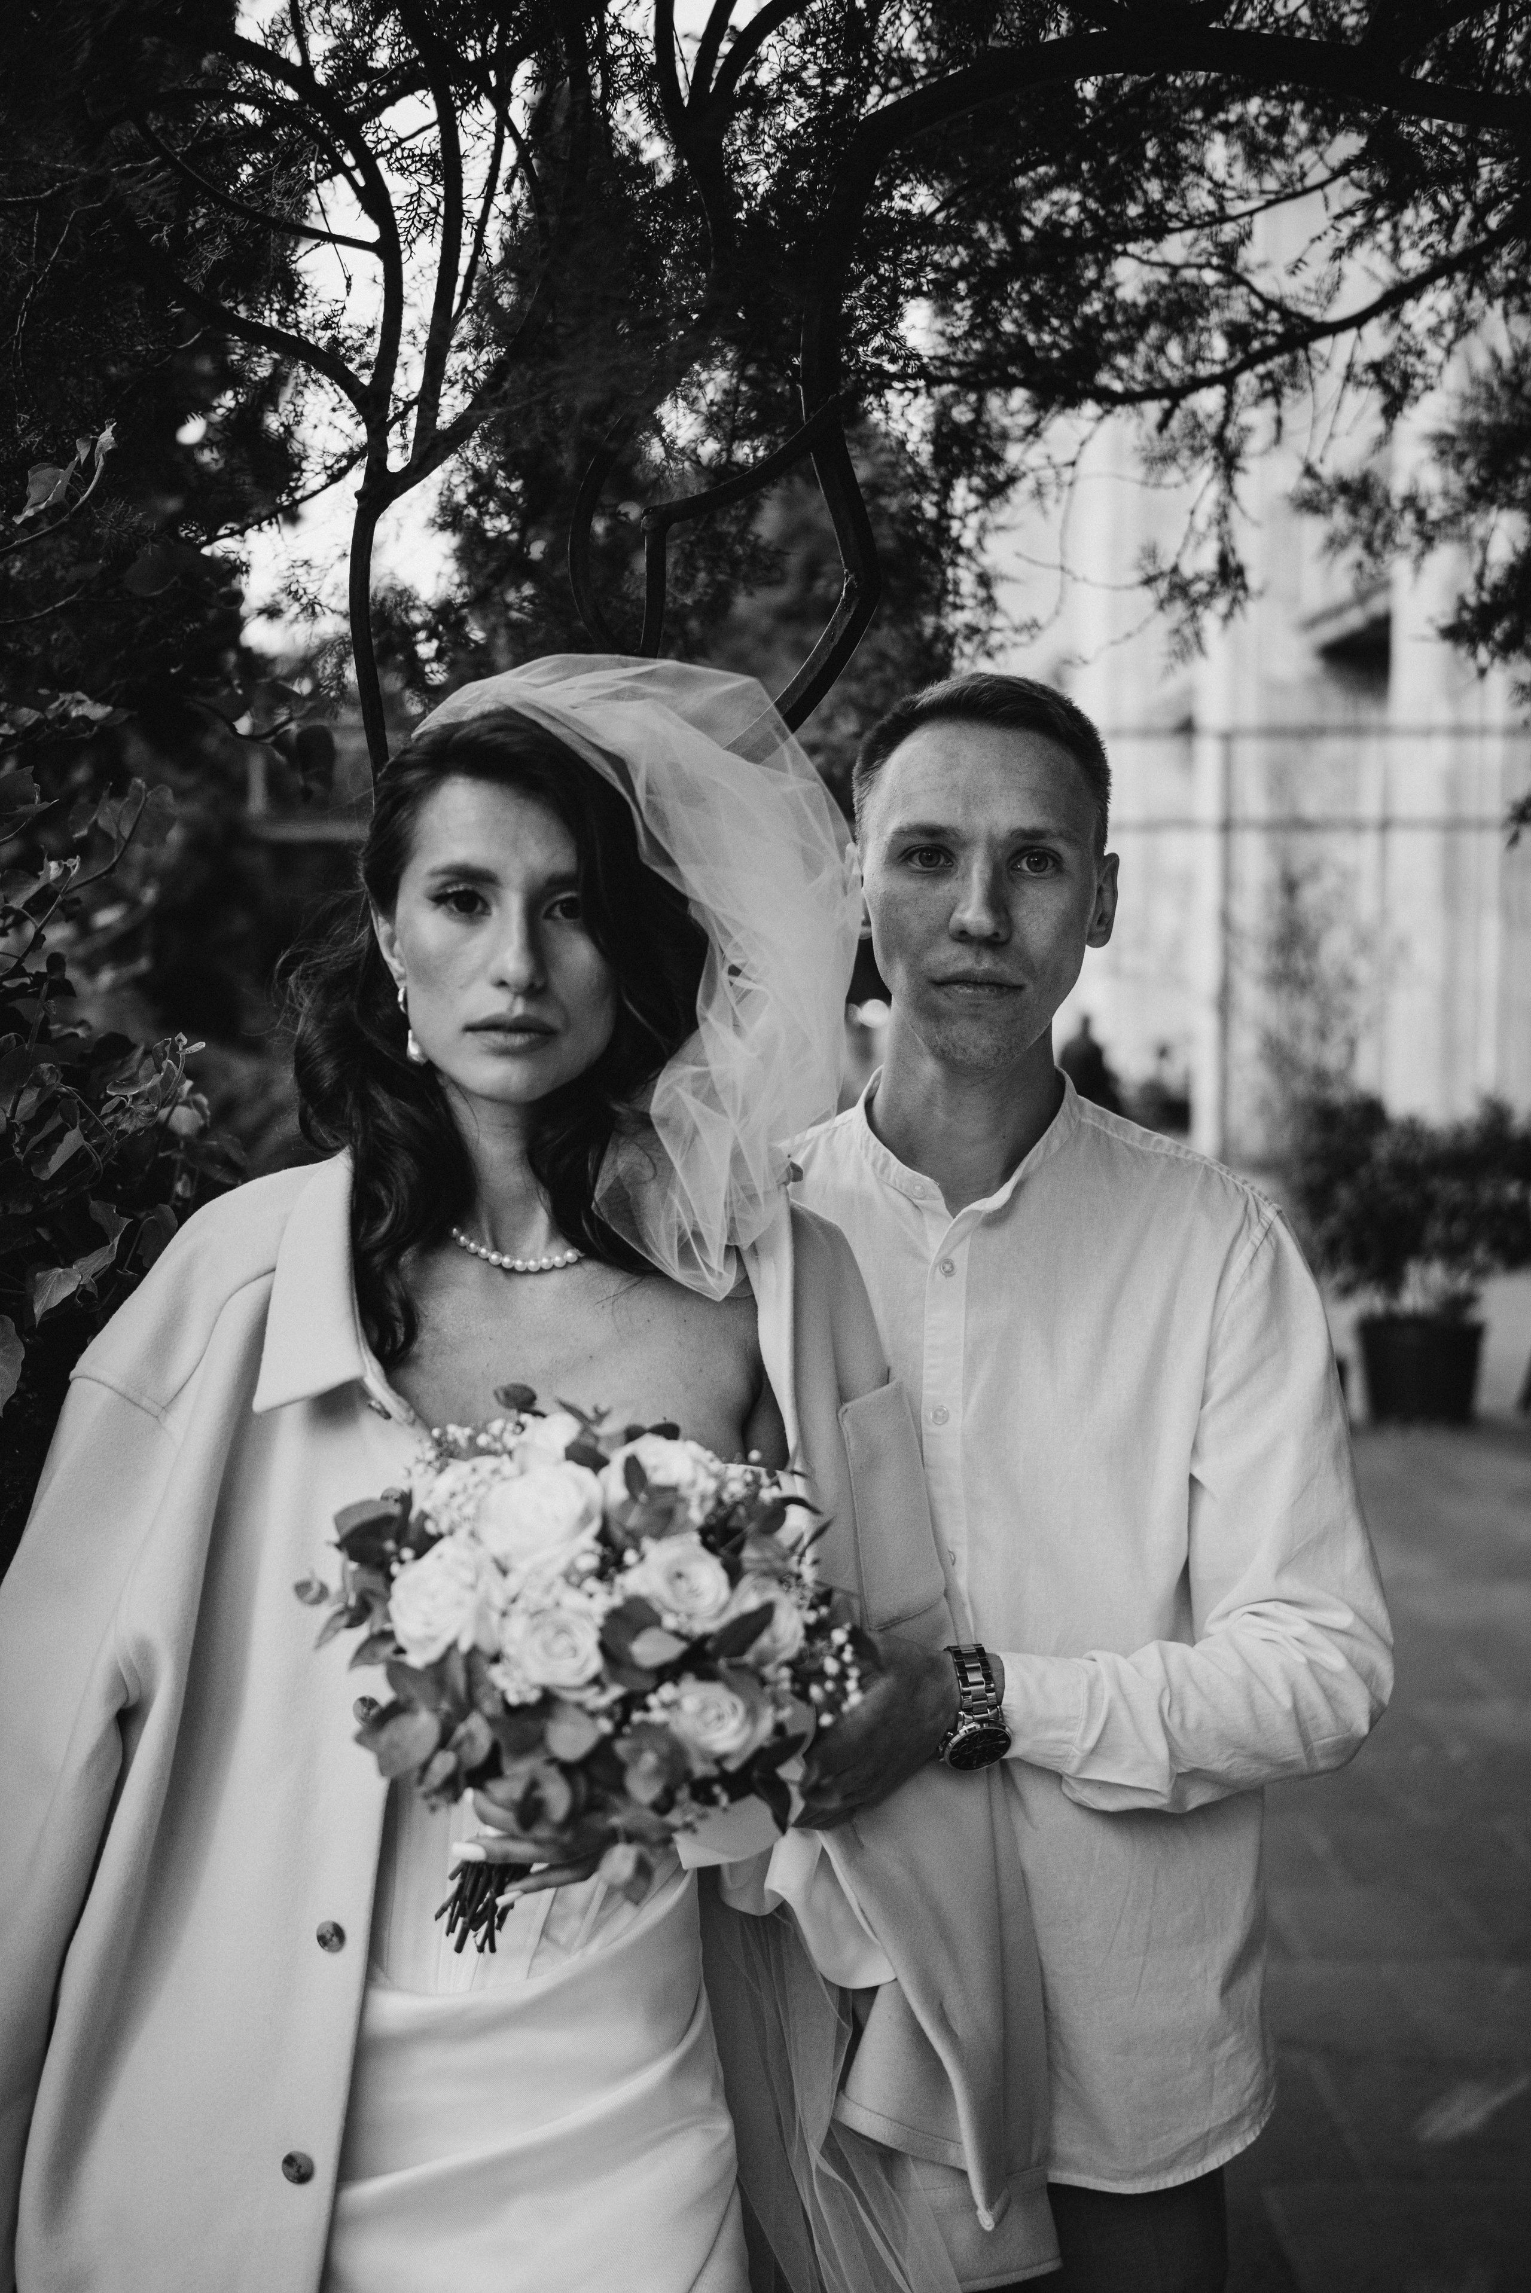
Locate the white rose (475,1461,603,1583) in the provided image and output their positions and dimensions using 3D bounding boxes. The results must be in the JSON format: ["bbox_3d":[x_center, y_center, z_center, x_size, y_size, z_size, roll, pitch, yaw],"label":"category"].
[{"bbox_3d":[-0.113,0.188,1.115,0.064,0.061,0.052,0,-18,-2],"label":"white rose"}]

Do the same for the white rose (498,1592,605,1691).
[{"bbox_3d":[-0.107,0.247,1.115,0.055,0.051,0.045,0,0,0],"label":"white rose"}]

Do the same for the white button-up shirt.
[{"bbox_3d":[0.163,0.313,1.430,0.500,0.715,0.330,0,2,12],"label":"white button-up shirt"}]

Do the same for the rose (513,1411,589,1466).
[{"bbox_3d":[-0.113,0.154,1.165,0.043,0.038,0.040,0,-30,0],"label":"rose"}]

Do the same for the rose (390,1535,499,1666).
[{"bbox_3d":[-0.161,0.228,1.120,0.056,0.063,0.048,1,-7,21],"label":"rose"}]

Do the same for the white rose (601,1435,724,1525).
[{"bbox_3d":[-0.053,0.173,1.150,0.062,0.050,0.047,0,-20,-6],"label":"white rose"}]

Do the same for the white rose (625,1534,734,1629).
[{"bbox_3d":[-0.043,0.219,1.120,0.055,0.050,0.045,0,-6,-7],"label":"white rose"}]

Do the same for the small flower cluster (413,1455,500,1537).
[{"bbox_3d":[-0.158,0.179,1.140,0.044,0.041,0.040,0,0,9],"label":"small flower cluster"}]

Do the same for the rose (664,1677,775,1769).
[{"bbox_3d":[-0.023,0.291,1.125,0.056,0.050,0.045,0,3,-9],"label":"rose"}]

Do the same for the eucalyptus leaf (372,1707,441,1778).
[{"bbox_3d":[-0.182,0.304,1.135,0.036,0.036,0.014,0,-3,9],"label":"eucalyptus leaf"}]

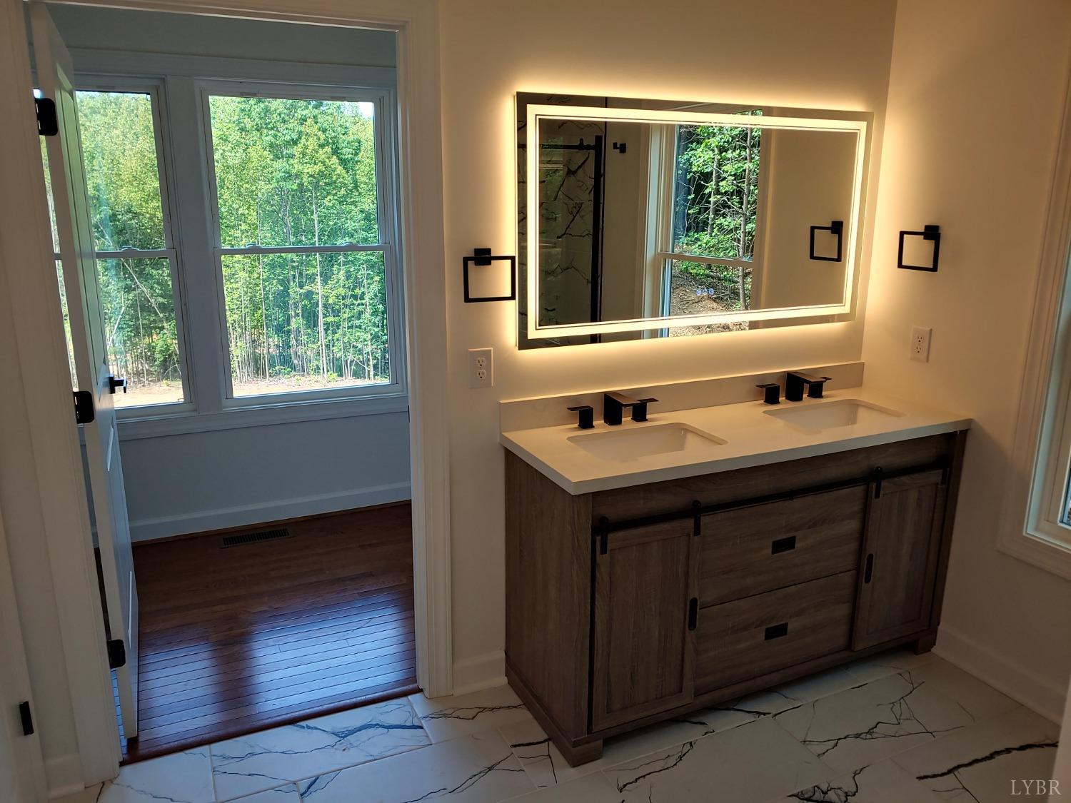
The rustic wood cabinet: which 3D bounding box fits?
[{"bbox_3d":[0.693,0.529,2.688,1.509,0.857,0.496,-6,15,-24],"label":"rustic wood cabinet"}]

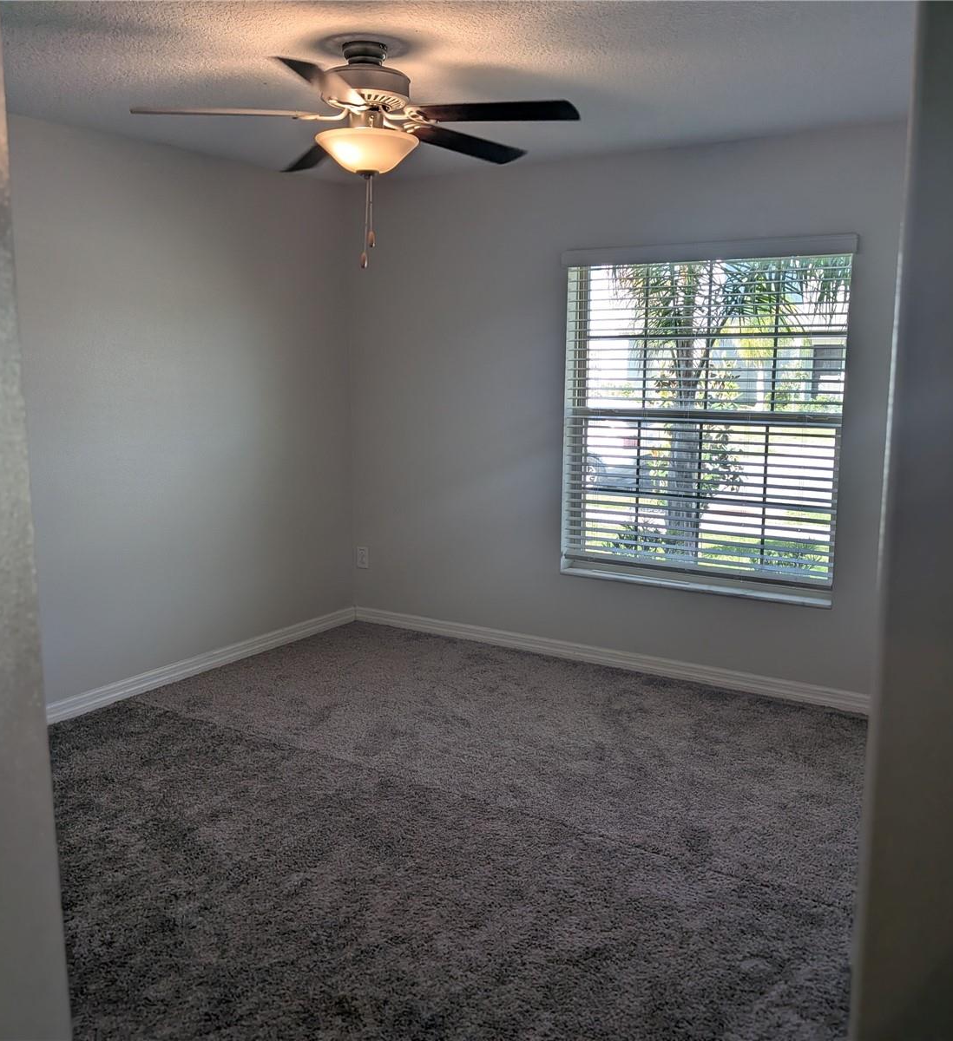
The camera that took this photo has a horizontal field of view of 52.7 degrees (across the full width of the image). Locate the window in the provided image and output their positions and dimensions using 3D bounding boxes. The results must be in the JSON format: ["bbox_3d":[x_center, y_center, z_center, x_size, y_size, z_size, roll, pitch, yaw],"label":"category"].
[{"bbox_3d":[1.006,-0.459,4.455,1.348,1.582,0.125,6,11,32],"label":"window"}]

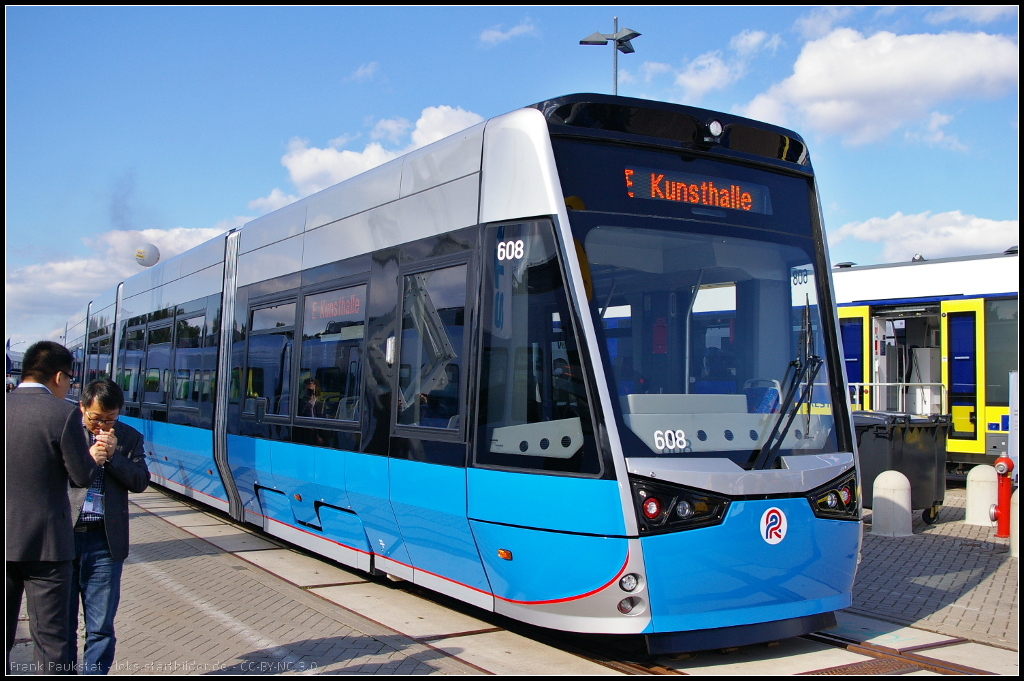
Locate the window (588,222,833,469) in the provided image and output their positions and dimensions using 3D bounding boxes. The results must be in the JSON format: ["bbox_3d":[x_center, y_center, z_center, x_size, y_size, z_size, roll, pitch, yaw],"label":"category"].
[{"bbox_3d":[1.371,0.011,6.139,1.800,1.400,0.210,3,-17,-32],"label":"window"}]

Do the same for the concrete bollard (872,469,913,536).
[{"bbox_3d":[4.291,1.832,11.535,0.430,0.710,0.430,3,-4,-32],"label":"concrete bollard"}]

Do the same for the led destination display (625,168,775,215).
[{"bbox_3d":[1.221,-0.905,6.456,1.140,0.210,0.100,3,-17,-32],"label":"led destination display"}]

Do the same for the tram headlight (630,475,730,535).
[{"bbox_3d":[0.918,0.896,5.633,0.600,0.330,0.170,2,-13,-23],"label":"tram headlight"}]

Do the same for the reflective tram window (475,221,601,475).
[{"bbox_3d":[0.167,0.012,5.940,0.920,1.470,0.130,-1,-4,36],"label":"reflective tram window"}]

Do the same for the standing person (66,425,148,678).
[{"bbox_3d":[-1.746,0.913,4.441,0.500,1.580,0.380,0,-3,25],"label":"standing person"}]

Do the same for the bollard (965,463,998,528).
[{"bbox_3d":[5.876,1.925,12.743,0.430,0.710,0.430,3,-4,-32],"label":"bollard"}]

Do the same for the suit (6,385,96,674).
[{"bbox_3d":[-1.852,0.902,4.091,0.540,1.440,0.360,-1,-4,37],"label":"suit"}]

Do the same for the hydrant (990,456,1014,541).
[{"bbox_3d":[5.548,1.747,11.569,0.280,0.930,0.260,2,-3,-17],"label":"hydrant"}]

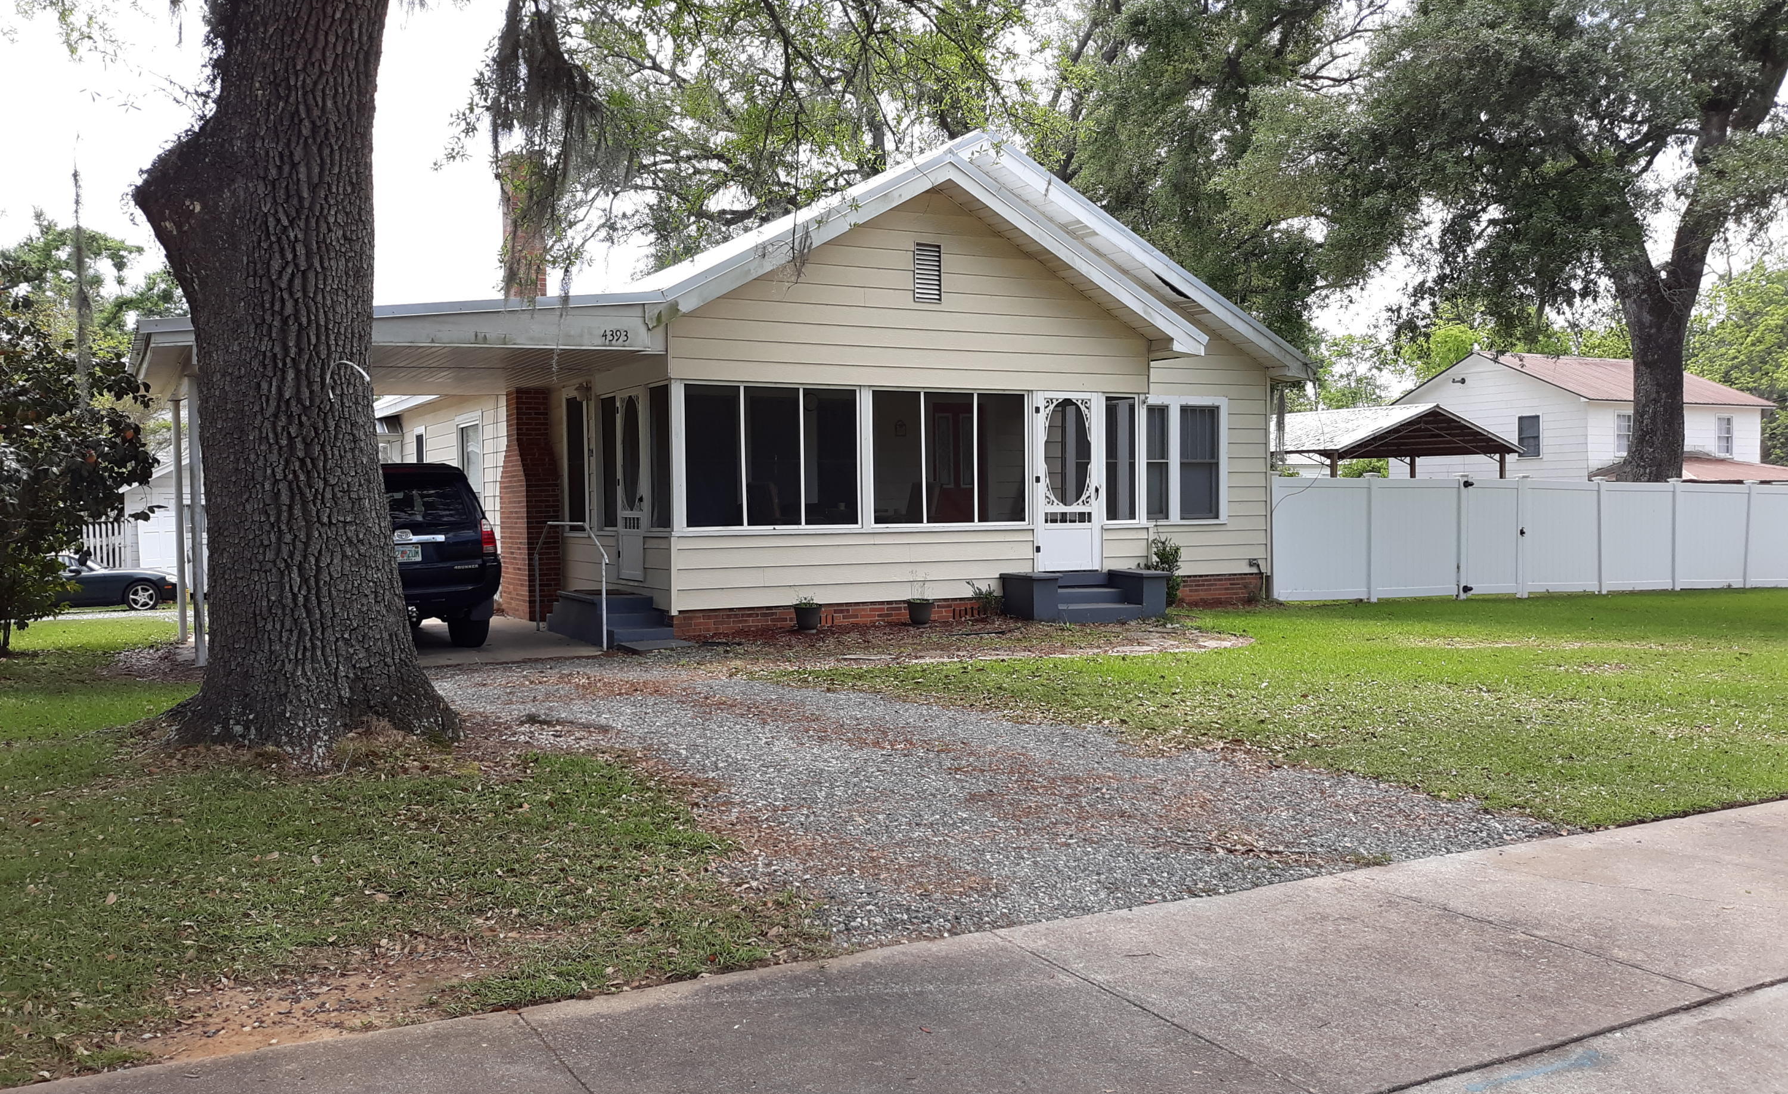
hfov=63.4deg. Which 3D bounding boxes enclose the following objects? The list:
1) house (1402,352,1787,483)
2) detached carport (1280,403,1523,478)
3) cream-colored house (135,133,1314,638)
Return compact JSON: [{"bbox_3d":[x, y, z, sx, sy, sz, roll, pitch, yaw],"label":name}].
[{"bbox_3d":[27.182,-4.013,56.989,10.700,7.350,11.600,-1,2,-26],"label":"house"},{"bbox_3d":[8.951,-1.036,29.155,5.299,3.350,4.832,-2,2,-31],"label":"detached carport"},{"bbox_3d":[-3.316,-2.216,21.817,14.800,6.050,15.700,-2,2,-29],"label":"cream-colored house"}]

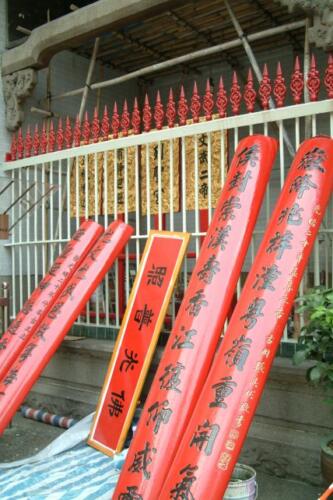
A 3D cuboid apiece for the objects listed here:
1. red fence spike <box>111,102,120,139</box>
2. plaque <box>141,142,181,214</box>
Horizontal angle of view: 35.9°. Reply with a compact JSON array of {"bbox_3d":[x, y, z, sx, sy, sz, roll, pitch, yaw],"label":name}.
[{"bbox_3d":[-0.460,-1.181,4.681,0.086,0.332,0.079,-2,-2,35],"label":"red fence spike"},{"bbox_3d":[-0.036,-0.730,4.766,0.440,0.800,0.040,-2,-2,36],"label":"plaque"}]

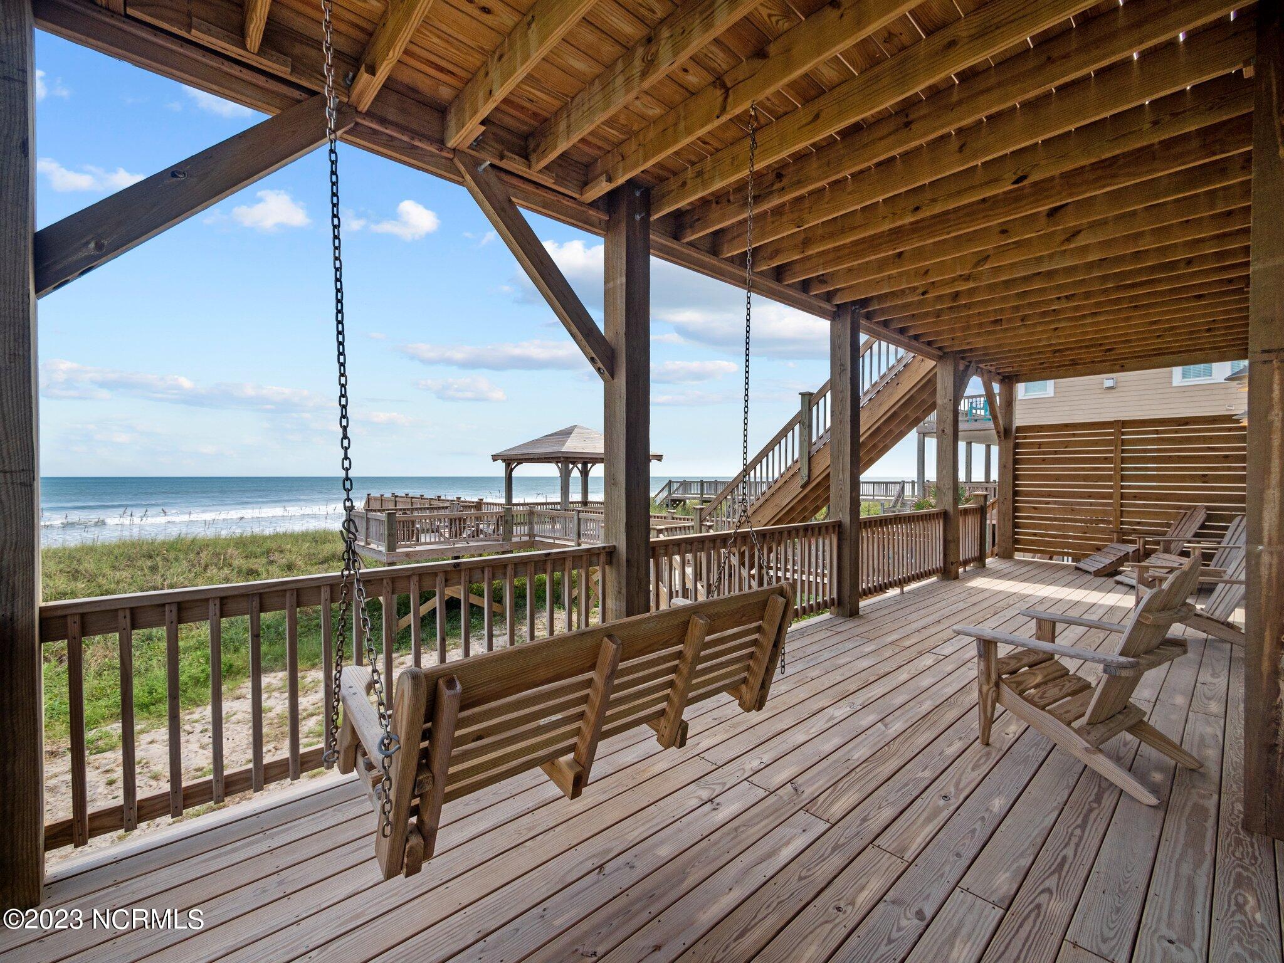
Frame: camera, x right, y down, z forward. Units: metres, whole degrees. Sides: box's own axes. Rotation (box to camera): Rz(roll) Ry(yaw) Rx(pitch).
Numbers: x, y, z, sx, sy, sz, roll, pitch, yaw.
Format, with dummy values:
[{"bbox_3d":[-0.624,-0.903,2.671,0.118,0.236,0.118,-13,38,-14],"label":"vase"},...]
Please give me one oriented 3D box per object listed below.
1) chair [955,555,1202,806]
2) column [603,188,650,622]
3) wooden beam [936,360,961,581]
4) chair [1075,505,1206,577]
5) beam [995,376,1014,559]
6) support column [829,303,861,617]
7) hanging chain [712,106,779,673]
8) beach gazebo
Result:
[{"bbox_3d":[2.200,0.856,2.648,0.740,1.000,0.880,0,1,-37],"label":"chair"},{"bbox_3d":[-0.104,-0.251,3.376,0.198,3.200,0.198,0,1,-41],"label":"column"},{"bbox_3d":[4.162,-0.210,7.050,0.198,3.050,0.198,0,1,-41],"label":"wooden beam"},{"bbox_3d":[6.889,0.814,7.180,1.200,0.990,0.730,0,1,25],"label":"chair"},{"bbox_3d":[6.239,-0.227,8.838,0.198,3.050,0.198,0,1,-41],"label":"beam"},{"bbox_3d":[2.044,-0.218,5.226,0.198,3.100,0.198,0,1,-41],"label":"support column"},{"bbox_3d":[0.467,-0.461,2.362,0.110,2.550,0.460,0,1,-41],"label":"hanging chain"},{"bbox_3d":[-2.478,-0.174,19.319,4.450,3.750,4.750,0,1,-41],"label":"beach gazebo"}]

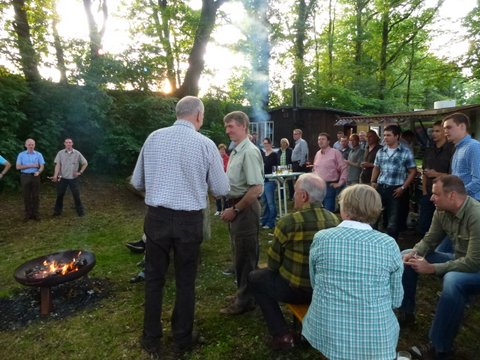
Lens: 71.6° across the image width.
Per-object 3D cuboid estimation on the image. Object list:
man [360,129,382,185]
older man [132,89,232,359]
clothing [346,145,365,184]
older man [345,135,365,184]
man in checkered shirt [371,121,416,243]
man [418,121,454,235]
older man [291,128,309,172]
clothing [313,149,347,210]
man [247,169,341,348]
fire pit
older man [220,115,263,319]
[{"bbox_3d":[2.287,0.049,5.767,0.420,1.800,0.520,-3,5,-38],"label":"man"},{"bbox_3d":[-0.410,0.302,2.384,0.660,1.790,0.430,0,4,-3],"label":"older man"},{"bbox_3d":[2.124,0.100,6.121,0.400,1.480,0.500,-4,5,-44],"label":"clothing"},{"bbox_3d":[1.970,0.124,5.520,0.360,1.740,0.500,-3,5,-35],"label":"older man"},{"bbox_3d":[1.960,0.190,4.271,0.570,1.770,0.350,3,5,43],"label":"man in checkered shirt"},{"bbox_3d":[2.420,0.198,4.071,0.370,1.780,0.520,-2,4,-31],"label":"man"},{"bbox_3d":[1.518,-0.389,8.493,0.380,1.800,0.520,-2,5,-32],"label":"older man"},{"bbox_3d":[1.460,0.223,5.428,0.360,1.500,0.550,-4,5,-42],"label":"clothing"},{"bbox_3d":[0.420,0.568,2.372,0.560,1.260,0.760,-3,5,-43],"label":"man"},{"bbox_3d":[-1.640,0.963,3.089,0.700,0.380,0.700,0,4,0],"label":"fire pit"},{"bbox_3d":[0.032,0.284,3.047,0.440,1.810,0.520,-1,4,-13],"label":"older man"}]

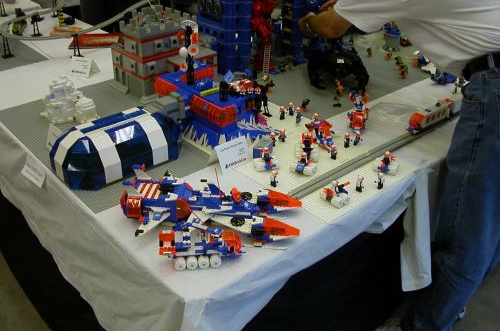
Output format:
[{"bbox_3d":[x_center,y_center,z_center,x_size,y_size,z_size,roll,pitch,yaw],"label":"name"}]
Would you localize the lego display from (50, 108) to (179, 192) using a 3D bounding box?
[{"bbox_3d":[-0.366,-0.070,1.475,0.350,0.120,0.212,-24,37,-34],"label":"lego display"}]

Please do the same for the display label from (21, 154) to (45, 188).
[{"bbox_3d":[-0.591,0.016,1.464,0.115,0.053,0.006,31,14,39],"label":"display label"}]

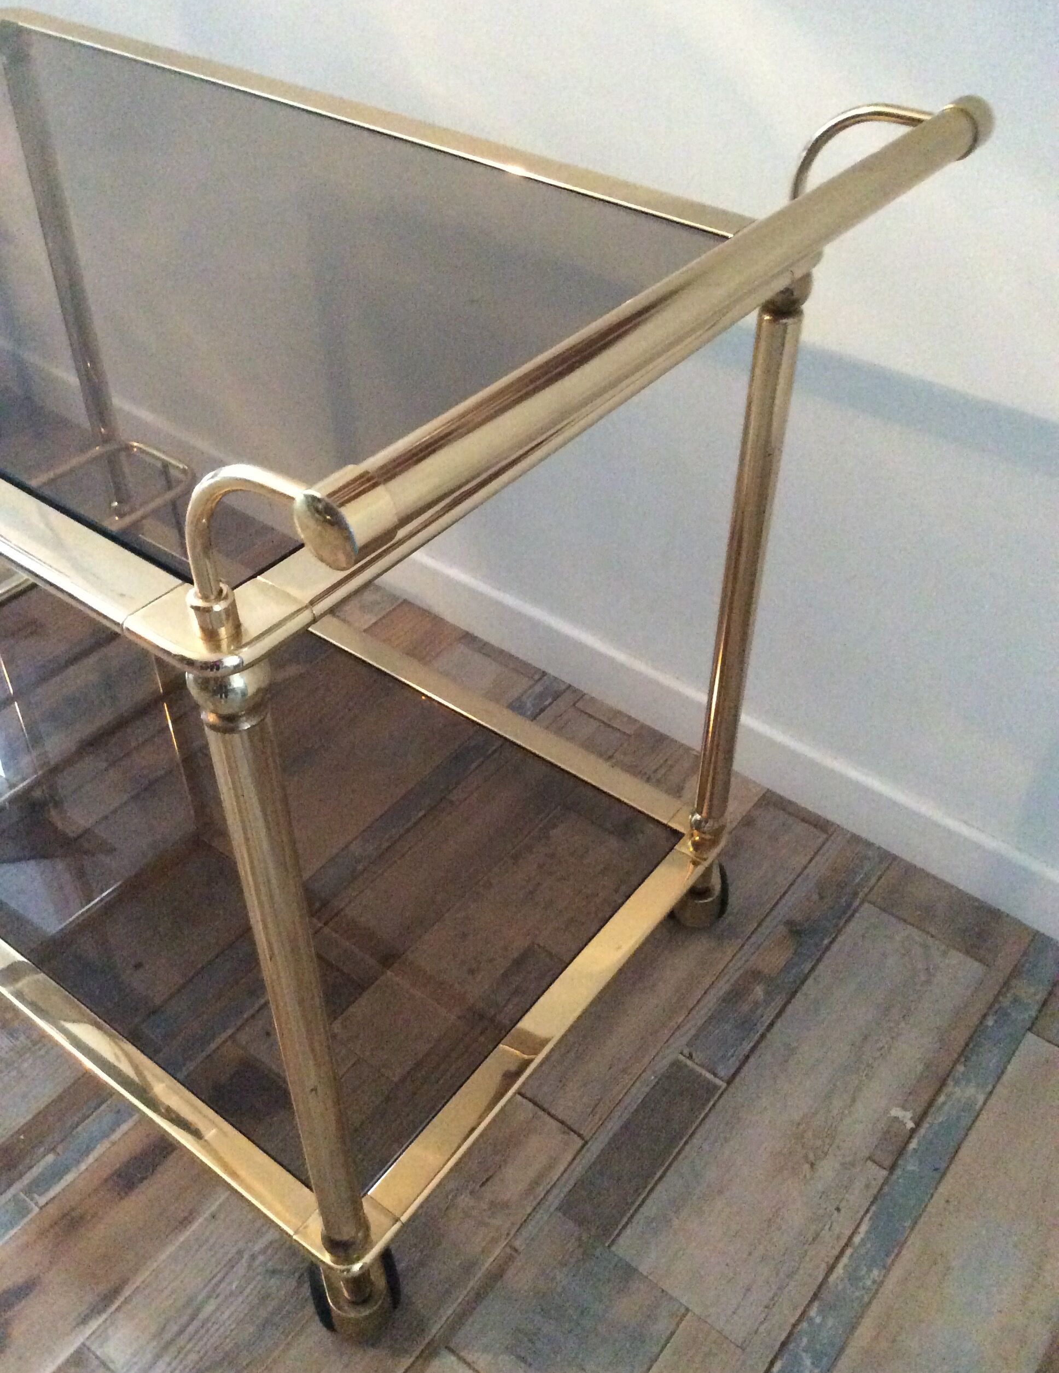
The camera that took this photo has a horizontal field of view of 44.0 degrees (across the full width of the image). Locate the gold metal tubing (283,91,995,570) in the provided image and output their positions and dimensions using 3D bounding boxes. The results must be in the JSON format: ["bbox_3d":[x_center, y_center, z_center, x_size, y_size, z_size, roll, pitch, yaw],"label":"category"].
[{"bbox_3d":[0.079,-0.165,0.524,0.025,0.025,0.460,28,48,27],"label":"gold metal tubing"}]

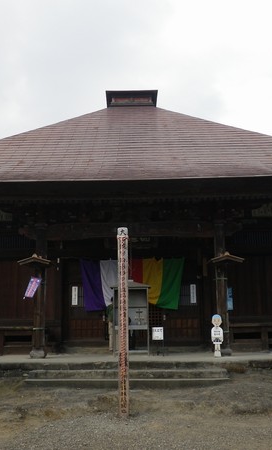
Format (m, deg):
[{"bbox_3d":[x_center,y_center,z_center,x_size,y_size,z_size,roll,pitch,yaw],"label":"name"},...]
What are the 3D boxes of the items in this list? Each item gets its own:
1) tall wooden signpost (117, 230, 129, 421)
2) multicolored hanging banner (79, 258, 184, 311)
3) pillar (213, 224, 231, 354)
[{"bbox_3d":[-0.198,1.472,7.598,0.160,2.880,0.160,-1,-10,1],"label":"tall wooden signpost"},{"bbox_3d":[-0.126,1.904,15.563,3.402,1.729,0.150,-1,-10,1],"label":"multicolored hanging banner"},{"bbox_3d":[2.283,1.650,12.779,0.310,3.397,0.310,-1,-10,1],"label":"pillar"}]

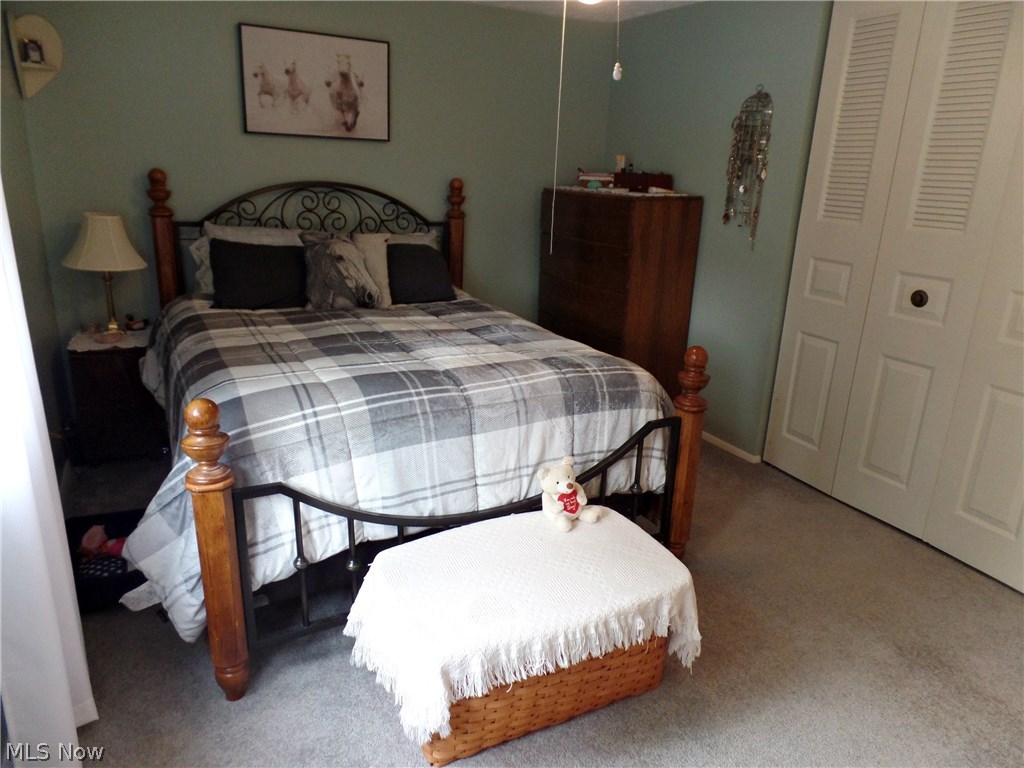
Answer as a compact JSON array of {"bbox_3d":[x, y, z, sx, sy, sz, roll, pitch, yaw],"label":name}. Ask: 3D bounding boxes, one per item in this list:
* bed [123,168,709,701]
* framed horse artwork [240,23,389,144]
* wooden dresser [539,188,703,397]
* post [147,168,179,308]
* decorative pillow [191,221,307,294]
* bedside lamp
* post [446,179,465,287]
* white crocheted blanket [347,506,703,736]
[{"bbox_3d":[-0.609,-0.185,3.031,1.850,1.430,2.340,-7,19,-27],"label":"bed"},{"bbox_3d":[-1.066,-1.651,3.776,0.800,0.535,0.030,-7,19,-27],"label":"framed horse artwork"},{"bbox_3d":[0.610,-0.515,4.373,0.490,1.360,1.000,-7,19,-27],"label":"wooden dresser"},{"bbox_3d":[-1.805,-0.402,3.626,0.115,1.425,0.115,-7,19,-27],"label":"post"},{"bbox_3d":[-1.349,-0.615,3.543,0.590,0.420,0.190,-7,4,-27],"label":"decorative pillow"},{"bbox_3d":[-2.014,-0.545,3.380,0.365,0.600,0.365,-7,19,-27],"label":"bedside lamp"},{"bbox_3d":[-0.365,-0.576,4.357,0.115,1.425,0.115,-7,19,-27],"label":"post"},{"bbox_3d":[0.026,0.655,1.948,0.910,0.290,0.550,-7,19,-27],"label":"white crocheted blanket"}]

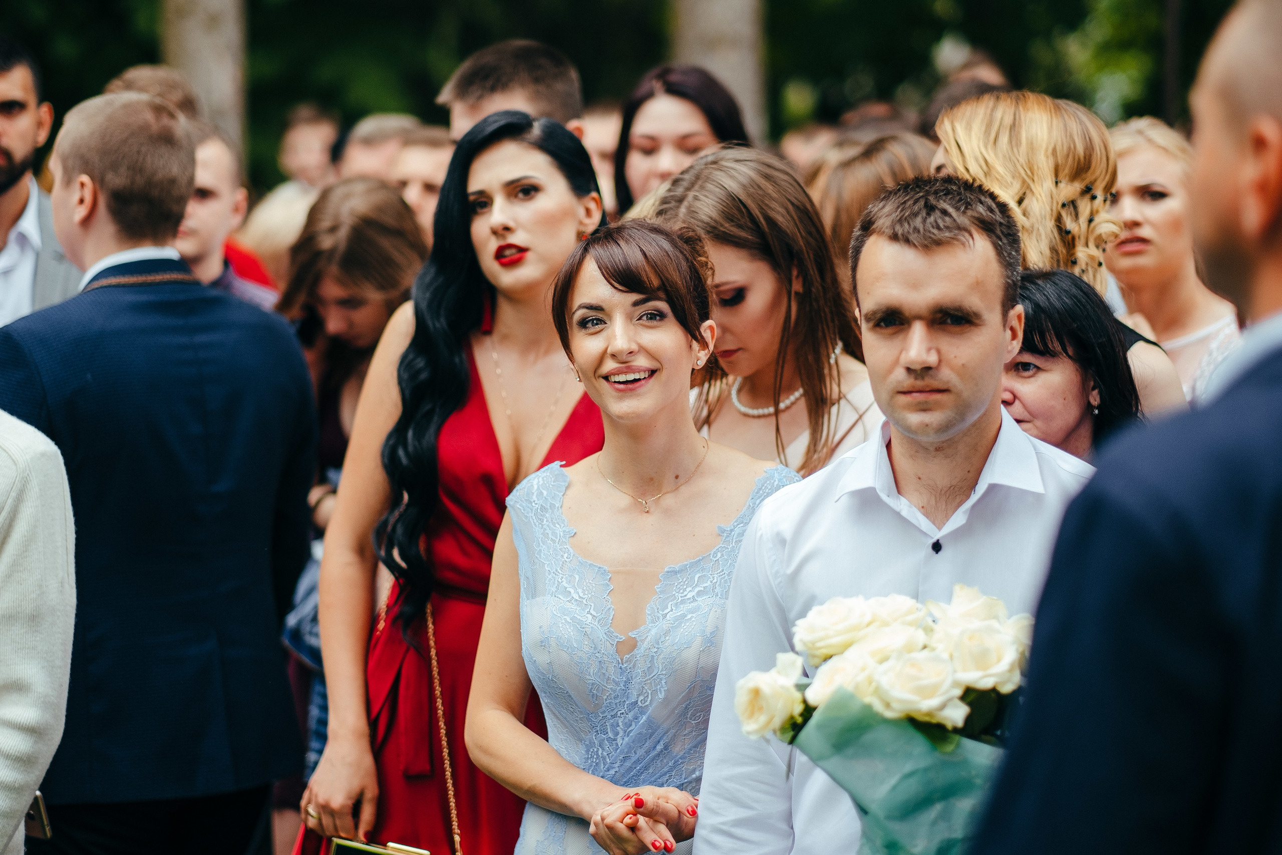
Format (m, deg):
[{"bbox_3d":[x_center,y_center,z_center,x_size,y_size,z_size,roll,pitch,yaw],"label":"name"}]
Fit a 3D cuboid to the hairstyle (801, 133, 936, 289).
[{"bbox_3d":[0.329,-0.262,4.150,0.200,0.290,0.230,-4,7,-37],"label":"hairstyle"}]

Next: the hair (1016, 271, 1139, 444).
[{"bbox_3d":[0.515,-0.075,3.650,0.200,0.250,0.230,5,7,40],"label":"hair"}]

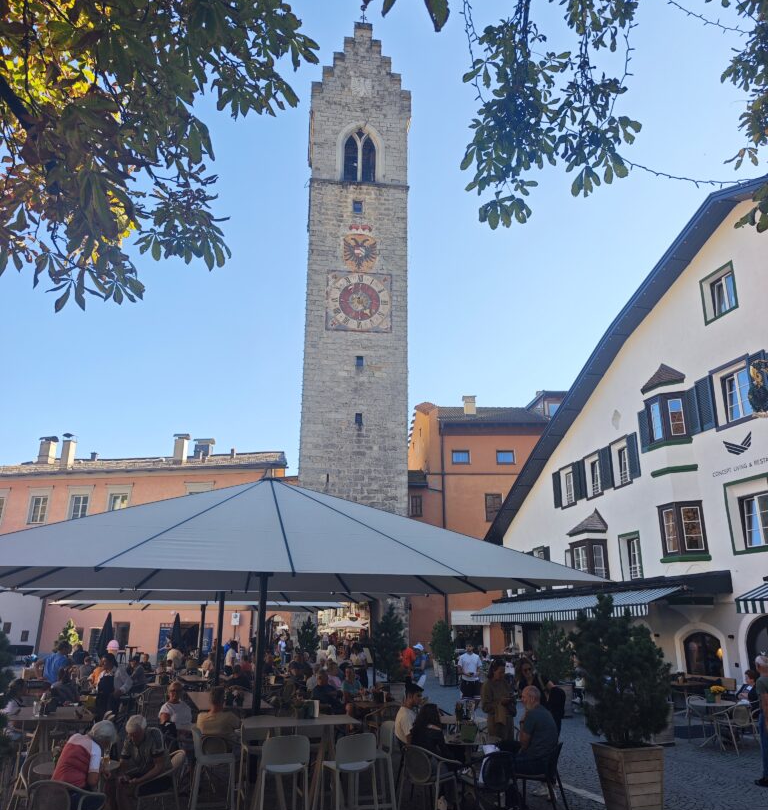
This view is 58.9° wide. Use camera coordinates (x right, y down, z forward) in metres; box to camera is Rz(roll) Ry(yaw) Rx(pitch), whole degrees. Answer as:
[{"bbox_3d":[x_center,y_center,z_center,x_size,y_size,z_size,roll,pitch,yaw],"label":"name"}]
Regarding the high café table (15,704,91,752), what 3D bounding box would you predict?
[{"bbox_3d":[-3.770,4.029,7.626,0.911,1.049,0.941,4,-19,-11],"label":"high café table"}]

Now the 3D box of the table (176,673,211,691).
[{"bbox_3d":[-3.600,5.716,12.842,0.800,1.060,1.150,5,-19,-14],"label":"table"}]

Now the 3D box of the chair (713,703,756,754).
[{"bbox_3d":[6.046,5.572,11.728,0.560,0.790,0.570,7,-19,-19],"label":"chair"}]

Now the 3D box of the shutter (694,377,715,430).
[{"bbox_3d":[7.908,-0.024,16.744,0.050,1.286,0.517,6,-19,-16],"label":"shutter"}]

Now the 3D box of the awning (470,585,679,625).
[{"bbox_3d":[4.566,5.424,18.133,0.941,0.614,8.811,6,-19,-16],"label":"awning"}]

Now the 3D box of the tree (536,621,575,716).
[{"bbox_3d":[4.271,6.491,16.929,0.950,2.299,0.950,-4,-19,13],"label":"tree"}]

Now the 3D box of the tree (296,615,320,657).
[{"bbox_3d":[-2.885,9.298,25.885,0.850,2.465,0.850,2,-18,-6],"label":"tree"}]

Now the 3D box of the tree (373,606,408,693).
[{"bbox_3d":[0.147,6.143,16.397,0.812,2.594,0.812,0,-18,0],"label":"tree"}]

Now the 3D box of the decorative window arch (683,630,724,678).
[{"bbox_3d":[7.571,5.968,16.128,0.180,1.160,1.271,6,-19,-16],"label":"decorative window arch"}]

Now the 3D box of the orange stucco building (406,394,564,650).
[{"bbox_3d":[6.923,8.820,47.462,11.800,17.200,11.000,0,-18,2],"label":"orange stucco building"}]

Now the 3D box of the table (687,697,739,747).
[{"bbox_3d":[6.136,5.927,12.652,0.891,0.733,0.891,0,-18,0],"label":"table"}]

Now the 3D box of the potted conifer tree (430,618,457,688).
[{"bbox_3d":[2.155,9.020,24.725,0.900,2.337,0.900,-1,-18,5],"label":"potted conifer tree"}]

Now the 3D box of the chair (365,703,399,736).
[{"bbox_3d":[0.032,5.451,11.471,0.560,0.810,0.550,9,-20,-25],"label":"chair"}]

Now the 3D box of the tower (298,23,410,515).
[{"bbox_3d":[-2.145,-6.281,47.927,6.900,46.000,6.900,3,-19,-7],"label":"tower"}]

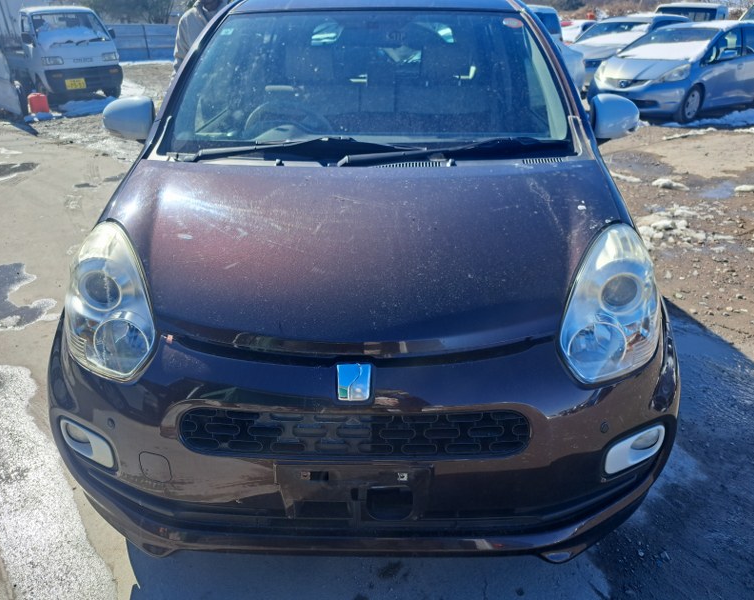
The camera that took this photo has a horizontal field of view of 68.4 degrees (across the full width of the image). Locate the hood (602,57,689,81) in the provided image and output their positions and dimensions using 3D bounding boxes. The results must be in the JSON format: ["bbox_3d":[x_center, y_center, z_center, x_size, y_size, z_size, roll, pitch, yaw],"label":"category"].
[{"bbox_3d":[4.447,-3.899,9.278,0.850,0.280,1.340,-17,29,-31],"label":"hood"}]

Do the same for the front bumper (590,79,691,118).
[{"bbox_3d":[4.111,-3.371,9.105,0.500,0.480,1.660,-17,30,-32],"label":"front bumper"}]

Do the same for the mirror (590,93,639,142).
[{"bbox_3d":[0.850,-0.666,2.020,0.190,0.150,0.120,0,25,2],"label":"mirror"}]

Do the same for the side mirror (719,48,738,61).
[{"bbox_3d":[5.665,-3.978,8.937,0.140,0.160,0.230,-17,29,-31],"label":"side mirror"}]

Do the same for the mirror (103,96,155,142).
[{"bbox_3d":[-0.872,-0.649,1.995,0.200,0.150,0.130,0,25,1],"label":"mirror"}]

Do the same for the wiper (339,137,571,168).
[{"bbox_3d":[0.243,-0.477,1.773,0.750,0.080,0.130,0,25,2],"label":"wiper"}]

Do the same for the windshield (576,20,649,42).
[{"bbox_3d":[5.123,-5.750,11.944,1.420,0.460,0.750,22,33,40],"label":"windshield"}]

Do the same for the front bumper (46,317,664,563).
[{"bbox_3d":[-0.042,0.311,1.359,1.630,0.540,0.440,0,25,2],"label":"front bumper"}]

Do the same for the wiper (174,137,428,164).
[{"bbox_3d":[-0.260,-0.487,1.799,0.810,0.080,0.130,0,25,2],"label":"wiper"}]

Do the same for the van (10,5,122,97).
[{"bbox_3d":[-6.366,-4.804,10.902,3.150,1.720,1.420,23,33,40],"label":"van"}]

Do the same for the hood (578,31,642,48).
[{"bbox_3d":[4.812,-5.362,11.646,1.420,0.300,0.950,22,33,40],"label":"hood"}]

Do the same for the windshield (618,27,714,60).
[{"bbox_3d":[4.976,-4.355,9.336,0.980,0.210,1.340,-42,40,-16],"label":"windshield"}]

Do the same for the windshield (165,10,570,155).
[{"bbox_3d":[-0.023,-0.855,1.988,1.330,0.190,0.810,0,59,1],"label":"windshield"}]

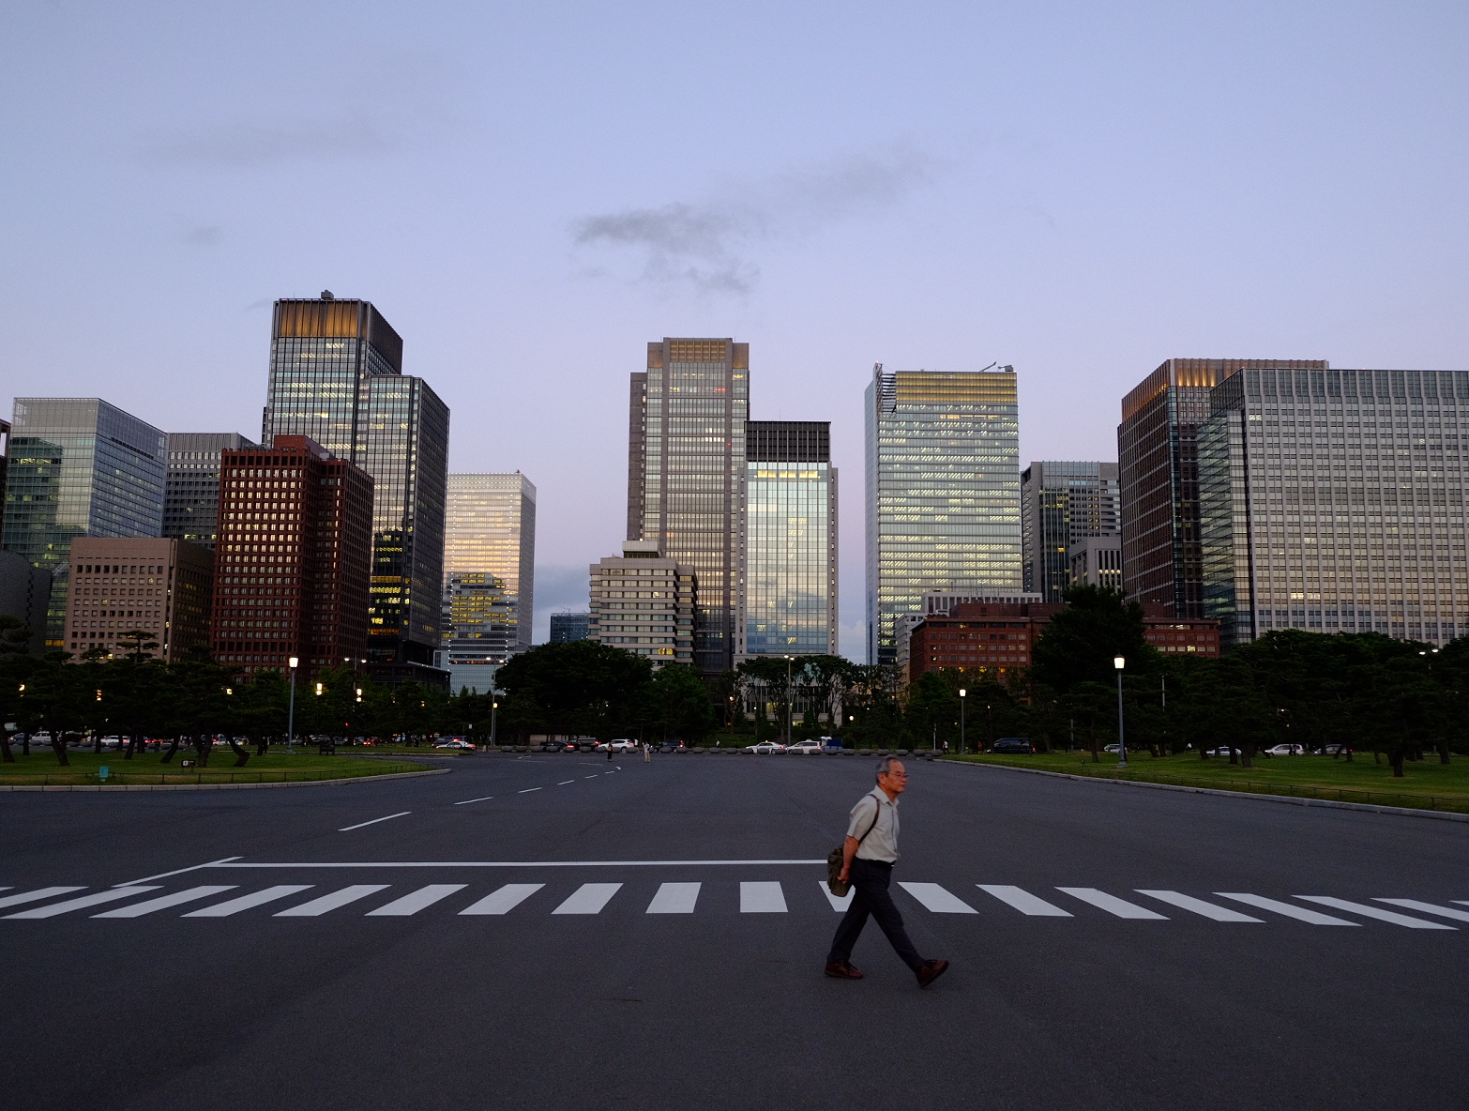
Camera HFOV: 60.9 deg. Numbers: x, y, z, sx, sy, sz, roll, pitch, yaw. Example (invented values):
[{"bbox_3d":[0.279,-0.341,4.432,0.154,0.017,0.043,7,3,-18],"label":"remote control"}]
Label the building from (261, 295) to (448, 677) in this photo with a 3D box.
[{"bbox_3d":[-180.360,-15.511,595.959,73.000,198.000,61.000,1,-8,0],"label":"building"}]

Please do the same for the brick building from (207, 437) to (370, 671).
[{"bbox_3d":[-161.149,14.814,457.550,40.000,100.500,51.000,1,-8,0],"label":"brick building"}]

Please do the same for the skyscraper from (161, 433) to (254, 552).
[{"bbox_3d":[-265.655,14.939,636.067,37.000,147.000,55.000,1,-8,0],"label":"skyscraper"}]

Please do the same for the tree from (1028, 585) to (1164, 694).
[{"bbox_3d":[52.483,16.405,181.529,19.010,24.452,18.249,1,-8,0],"label":"tree"}]

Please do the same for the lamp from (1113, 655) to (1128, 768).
[{"bbox_3d":[23.367,9.338,75.462,0.680,6.714,0.680,1,-8,0],"label":"lamp"}]

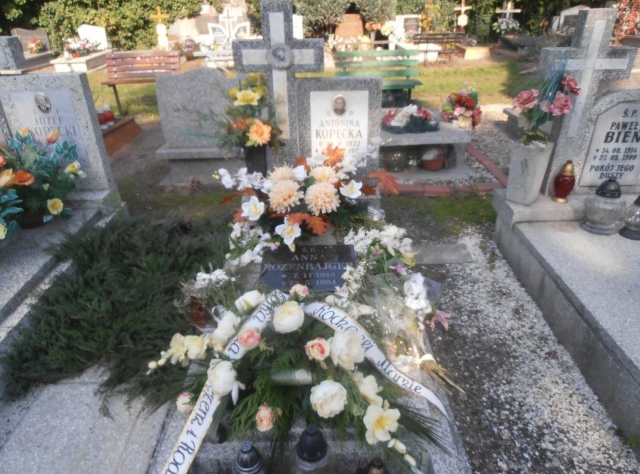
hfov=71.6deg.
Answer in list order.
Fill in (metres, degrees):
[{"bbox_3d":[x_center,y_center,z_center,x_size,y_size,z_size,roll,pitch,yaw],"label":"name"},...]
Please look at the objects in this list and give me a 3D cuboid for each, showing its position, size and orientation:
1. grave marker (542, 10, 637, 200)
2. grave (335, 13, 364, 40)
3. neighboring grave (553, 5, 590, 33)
[{"bbox_3d":[1.570,-0.793,2.750,0.520,1.110,0.120,0,28,1],"label":"grave marker"},{"bbox_3d":[0.817,-5.837,12.400,0.840,0.740,0.150,0,28,1],"label":"grave"},{"bbox_3d":[5.495,-4.688,9.618,0.917,0.590,0.220,-2,29,0],"label":"neighboring grave"}]

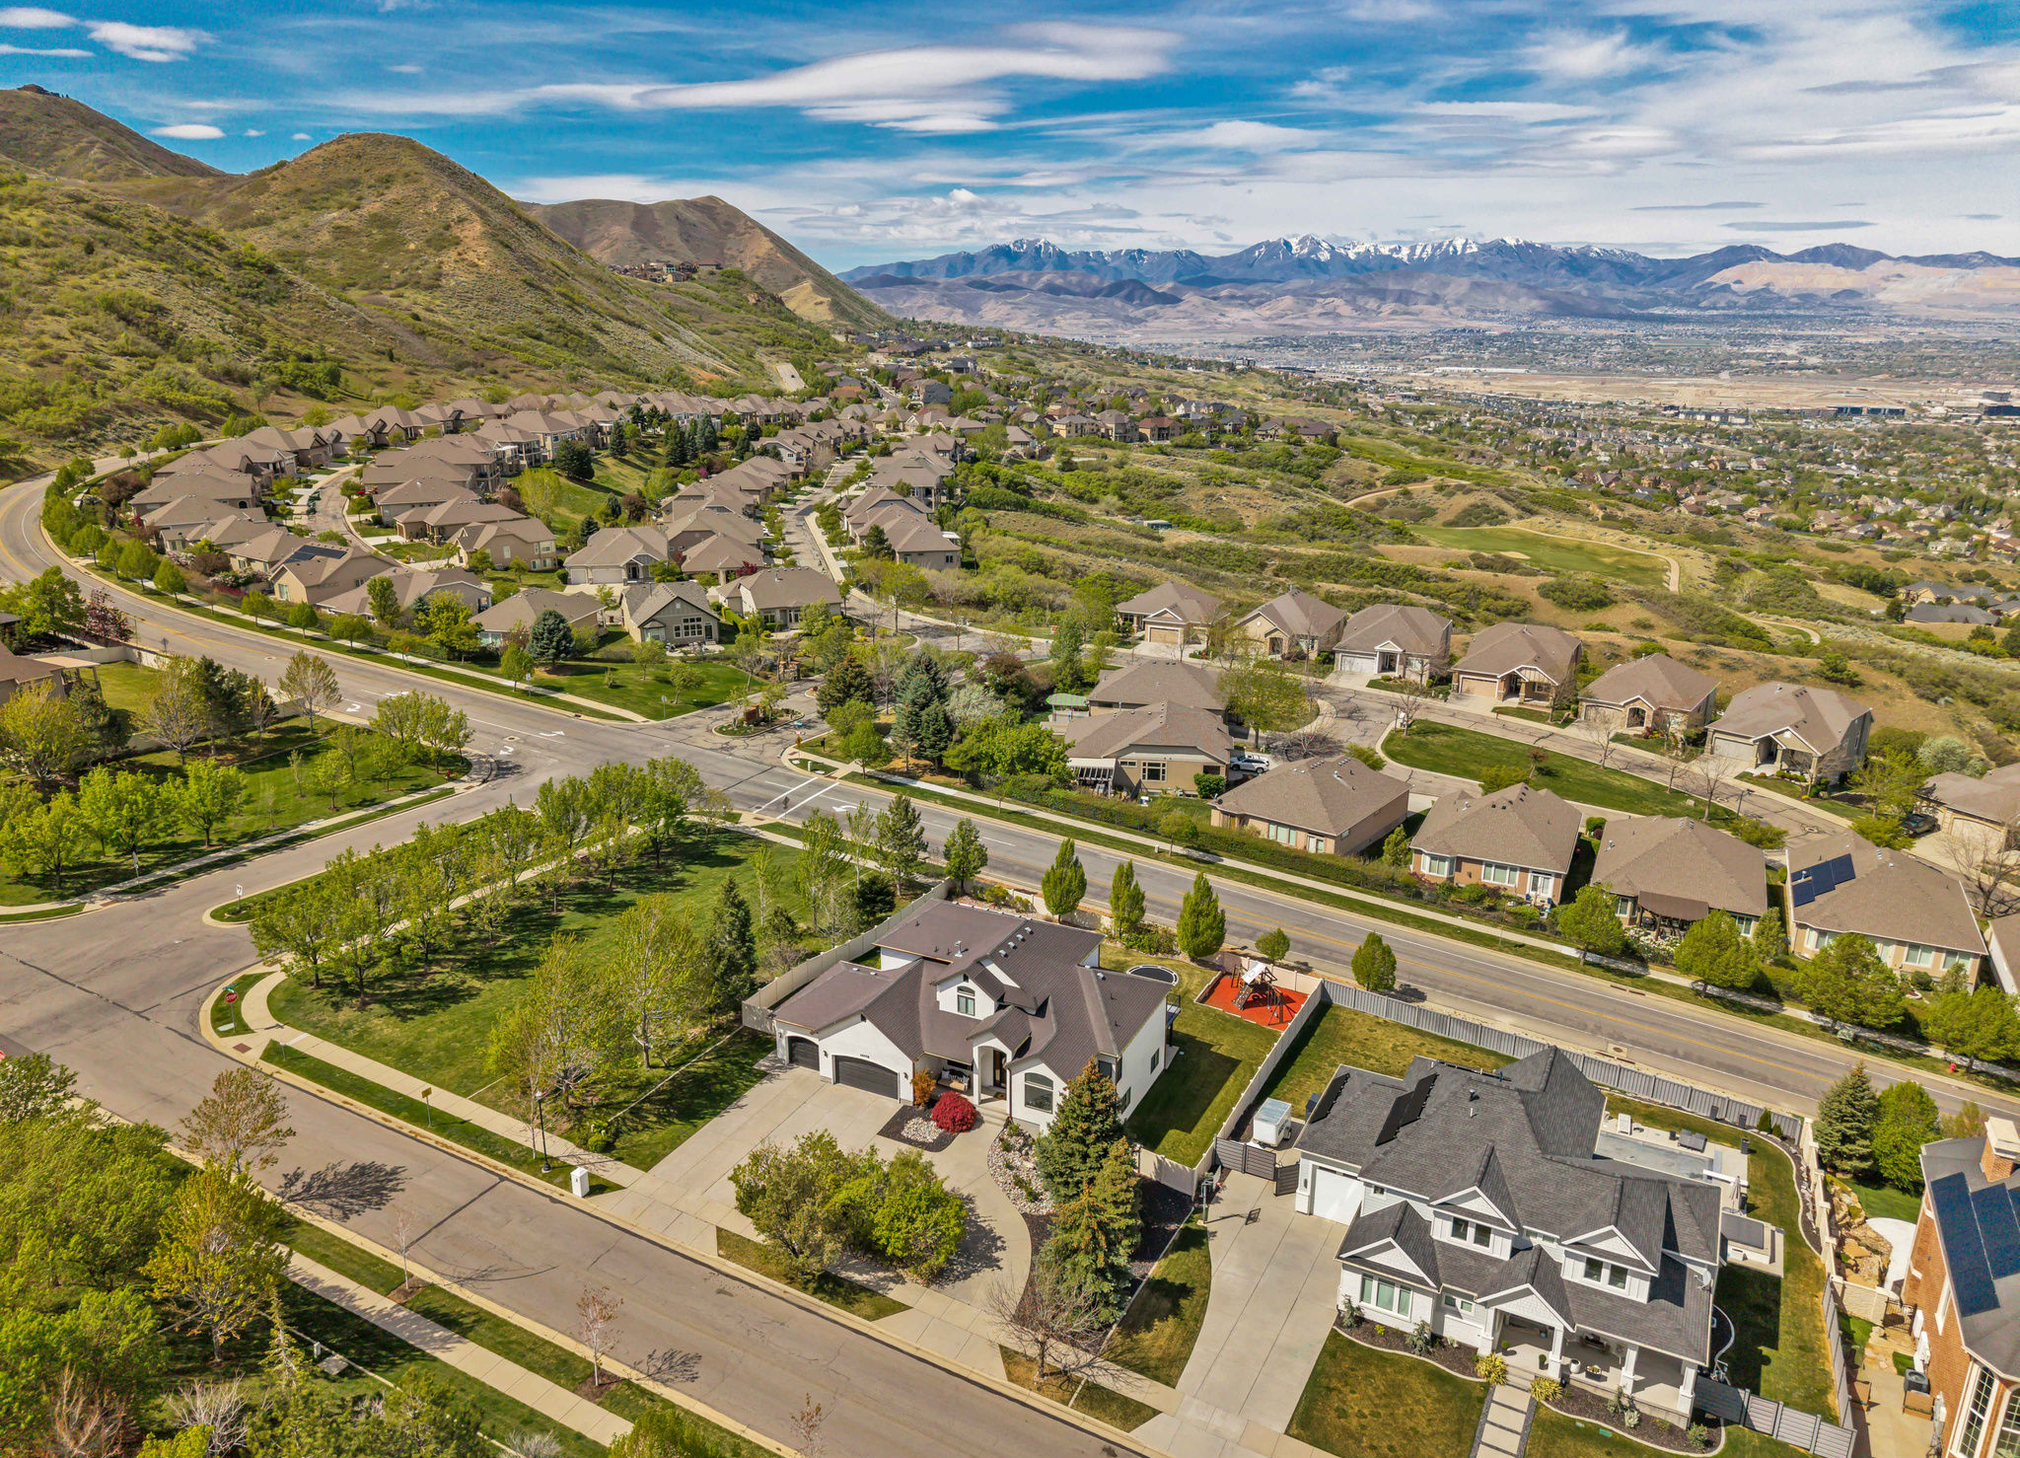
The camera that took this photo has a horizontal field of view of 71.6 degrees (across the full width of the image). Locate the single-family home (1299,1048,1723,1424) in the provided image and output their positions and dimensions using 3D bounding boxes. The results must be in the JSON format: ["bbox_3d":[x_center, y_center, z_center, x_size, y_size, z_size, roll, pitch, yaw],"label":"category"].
[{"bbox_3d":[28.590,25.910,81.650,23.100,9.200,21.400,9,19,26],"label":"single-family home"}]

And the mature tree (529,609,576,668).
[{"bbox_3d":[-55.070,-10.850,167.820,5.580,7.370,5.580,0,17,0],"label":"mature tree"}]

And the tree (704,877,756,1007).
[{"bbox_3d":[-20.504,15.517,101.292,3.800,9.000,3.800,0,17,0],"label":"tree"}]

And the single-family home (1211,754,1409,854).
[{"bbox_3d":[31.210,6.660,145.490,14.400,7.500,17.300,13,22,36],"label":"single-family home"}]

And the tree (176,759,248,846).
[{"bbox_3d":[-65.740,6.170,114.840,5.880,7.450,5.880,0,17,0],"label":"tree"}]

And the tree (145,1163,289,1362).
[{"bbox_3d":[-35.287,23.918,62.047,6.300,9.700,6.300,0,17,0],"label":"tree"}]

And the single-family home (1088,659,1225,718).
[{"bbox_3d":[20.220,-5.840,187.680,18.100,7.000,17.000,4,17,11],"label":"single-family home"}]

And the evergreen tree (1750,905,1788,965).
[{"bbox_3d":[67.150,18.220,123.660,3.230,5.440,3.230,0,17,0],"label":"evergreen tree"}]

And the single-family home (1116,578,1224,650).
[{"bbox_3d":[25.650,-19.380,224.350,17.200,7.800,18.000,9,19,27],"label":"single-family home"}]

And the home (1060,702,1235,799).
[{"bbox_3d":[16.138,1.383,163.582,19.500,6.900,17.000,2,17,7],"label":"home"}]

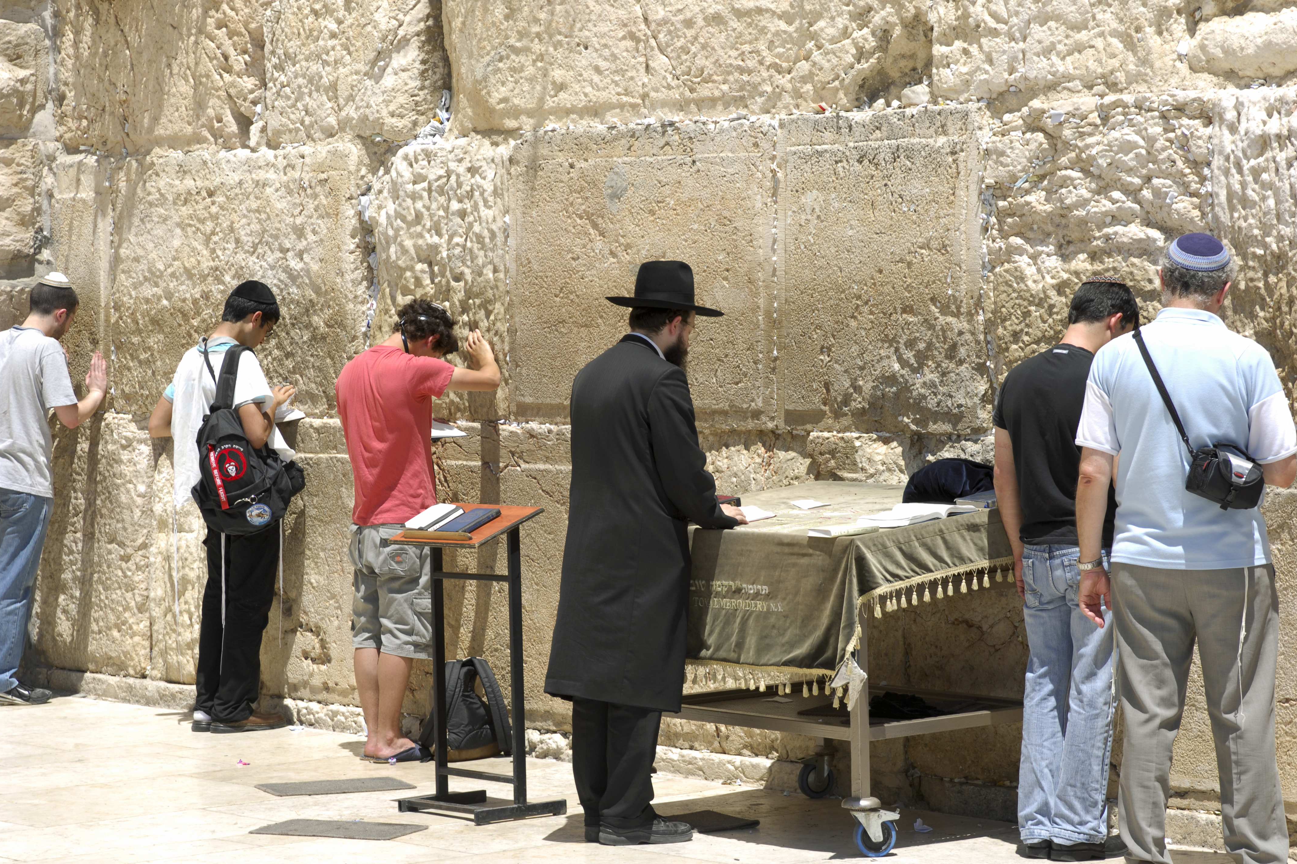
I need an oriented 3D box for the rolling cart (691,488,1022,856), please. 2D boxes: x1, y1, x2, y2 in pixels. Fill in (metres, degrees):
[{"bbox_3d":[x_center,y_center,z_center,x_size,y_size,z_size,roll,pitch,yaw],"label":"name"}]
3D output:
[{"bbox_3d":[0.588,0.698,11.671,0.840,1.020,1.026,-2,3,-42],"label":"rolling cart"}]

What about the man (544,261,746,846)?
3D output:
[{"bbox_3d":[-0.020,0.357,11.350,0.520,1.738,0.520,-2,3,-32],"label":"man"}]

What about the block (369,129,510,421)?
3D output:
[{"bbox_3d":[-0.557,-0.573,14.182,0.600,1.044,0.814,-3,3,-43],"label":"block"}]

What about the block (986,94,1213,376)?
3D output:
[{"bbox_3d":[1.597,-0.511,11.873,0.600,1.044,0.911,-3,3,-43],"label":"block"}]

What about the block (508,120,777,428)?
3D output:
[{"bbox_3d":[0.181,-0.557,13.391,0.600,1.051,1.387,-3,3,-43],"label":"block"}]

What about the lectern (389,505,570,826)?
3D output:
[{"bbox_3d":[-0.543,0.723,11.985,0.370,0.970,0.470,-2,3,-39],"label":"lectern"}]

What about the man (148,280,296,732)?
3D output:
[{"bbox_3d":[-1.611,0.276,14.388,0.460,1.704,0.500,-2,3,-40],"label":"man"}]

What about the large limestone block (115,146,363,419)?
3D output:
[{"bbox_3d":[-1.406,-0.601,15.093,0.600,1.042,1.718,-3,3,-43],"label":"large limestone block"}]

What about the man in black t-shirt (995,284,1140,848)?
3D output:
[{"bbox_3d":[1.199,0.391,10.998,0.500,1.673,0.420,1,3,38],"label":"man in black t-shirt"}]

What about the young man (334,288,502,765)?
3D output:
[{"bbox_3d":[-0.833,0.341,13.427,0.520,1.631,0.500,-3,3,-42],"label":"young man"}]

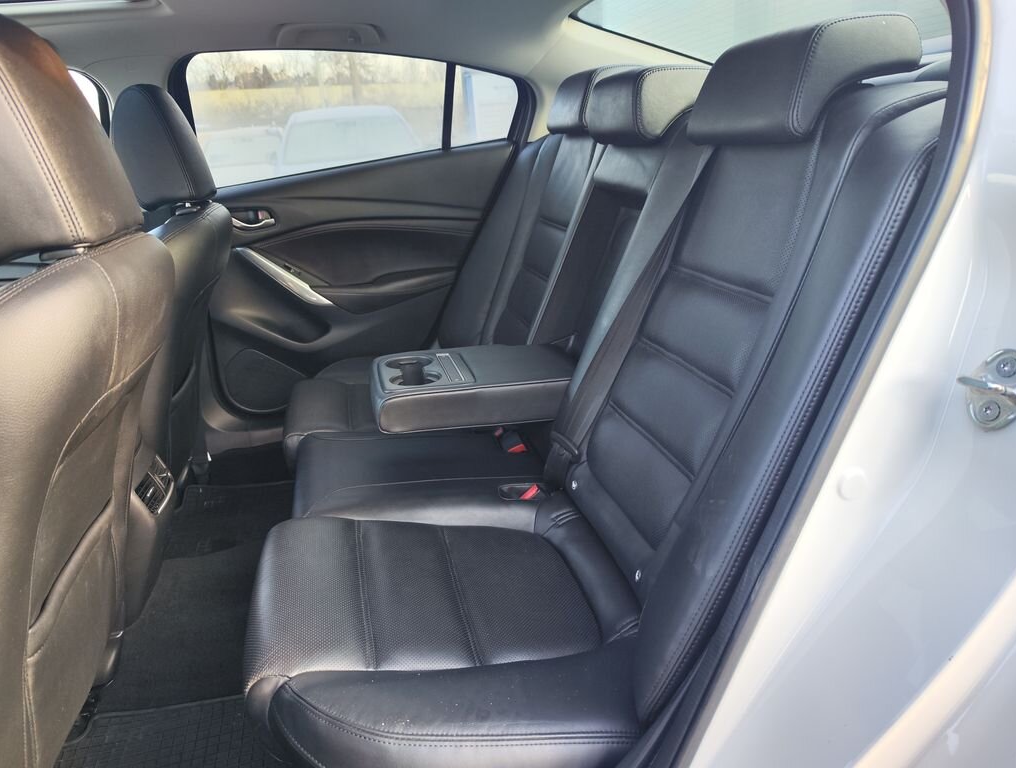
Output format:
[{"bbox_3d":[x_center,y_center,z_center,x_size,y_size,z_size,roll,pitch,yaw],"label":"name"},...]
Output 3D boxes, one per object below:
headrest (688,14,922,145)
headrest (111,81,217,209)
[{"bbox_3d":[0.385,-0.393,0.905,0.160,0.145,0.270,0,20,-14],"label":"headrest"},{"bbox_3d":[-0.711,-0.493,1.407,0.115,0.230,0.270,-16,24,-8],"label":"headrest"}]

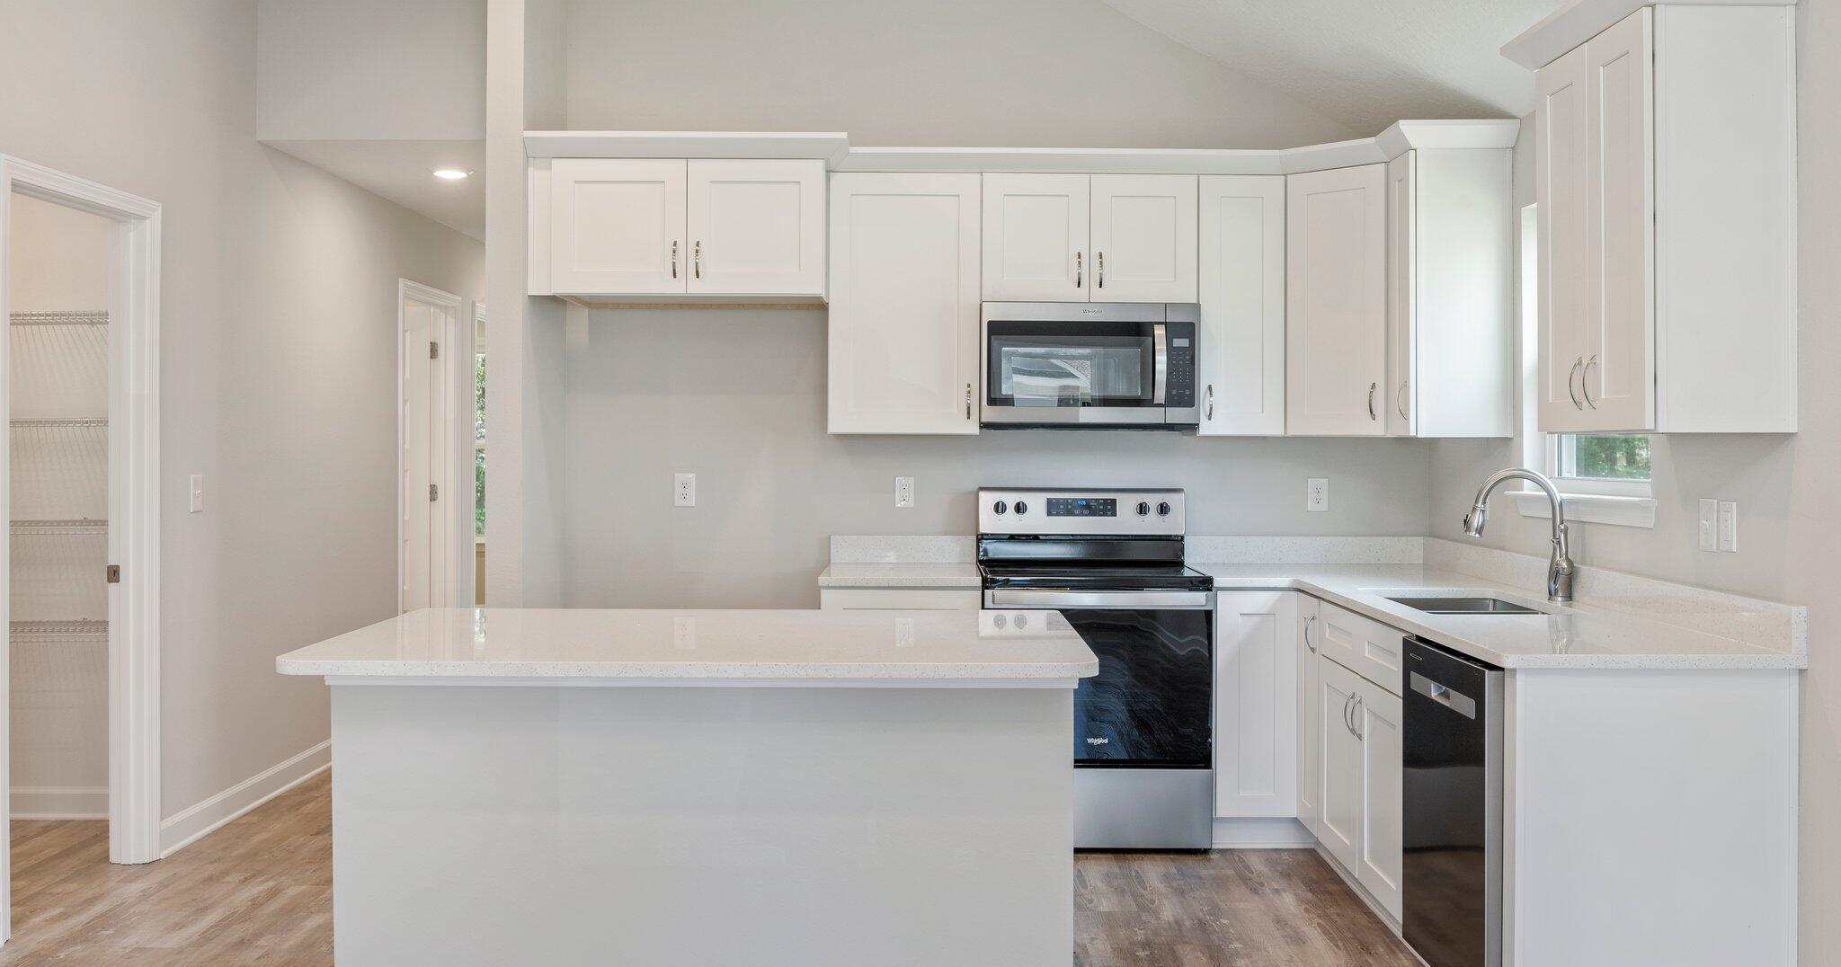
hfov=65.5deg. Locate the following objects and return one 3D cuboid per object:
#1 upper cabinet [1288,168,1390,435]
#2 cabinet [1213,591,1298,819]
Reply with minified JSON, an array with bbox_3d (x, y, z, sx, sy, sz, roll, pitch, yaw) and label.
[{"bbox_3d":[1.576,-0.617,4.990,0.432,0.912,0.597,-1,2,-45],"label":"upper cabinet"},{"bbox_3d":[1.110,0.723,5.052,0.282,0.780,0.630,0,2,0],"label":"cabinet"}]

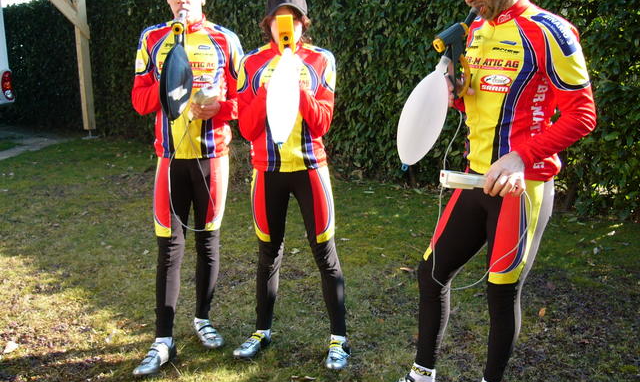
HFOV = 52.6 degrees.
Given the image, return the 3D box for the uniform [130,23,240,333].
[{"bbox_3d":[-0.590,-0.036,2.908,0.490,1.430,0.380,-1,13,-3],"label":"uniform"}]

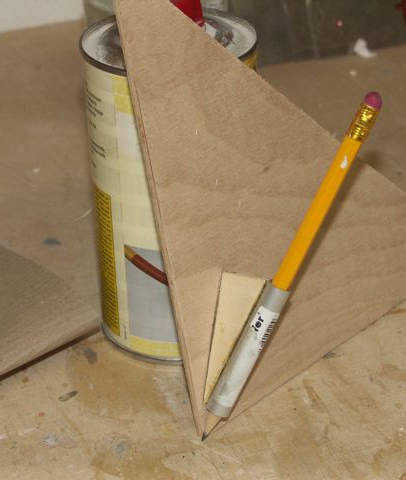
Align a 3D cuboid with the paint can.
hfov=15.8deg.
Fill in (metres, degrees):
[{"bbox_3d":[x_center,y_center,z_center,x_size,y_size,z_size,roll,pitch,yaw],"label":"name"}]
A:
[{"bbox_3d":[-0.014,-0.027,0.730,0.084,0.158,0.084,-1,30,1],"label":"paint can"}]

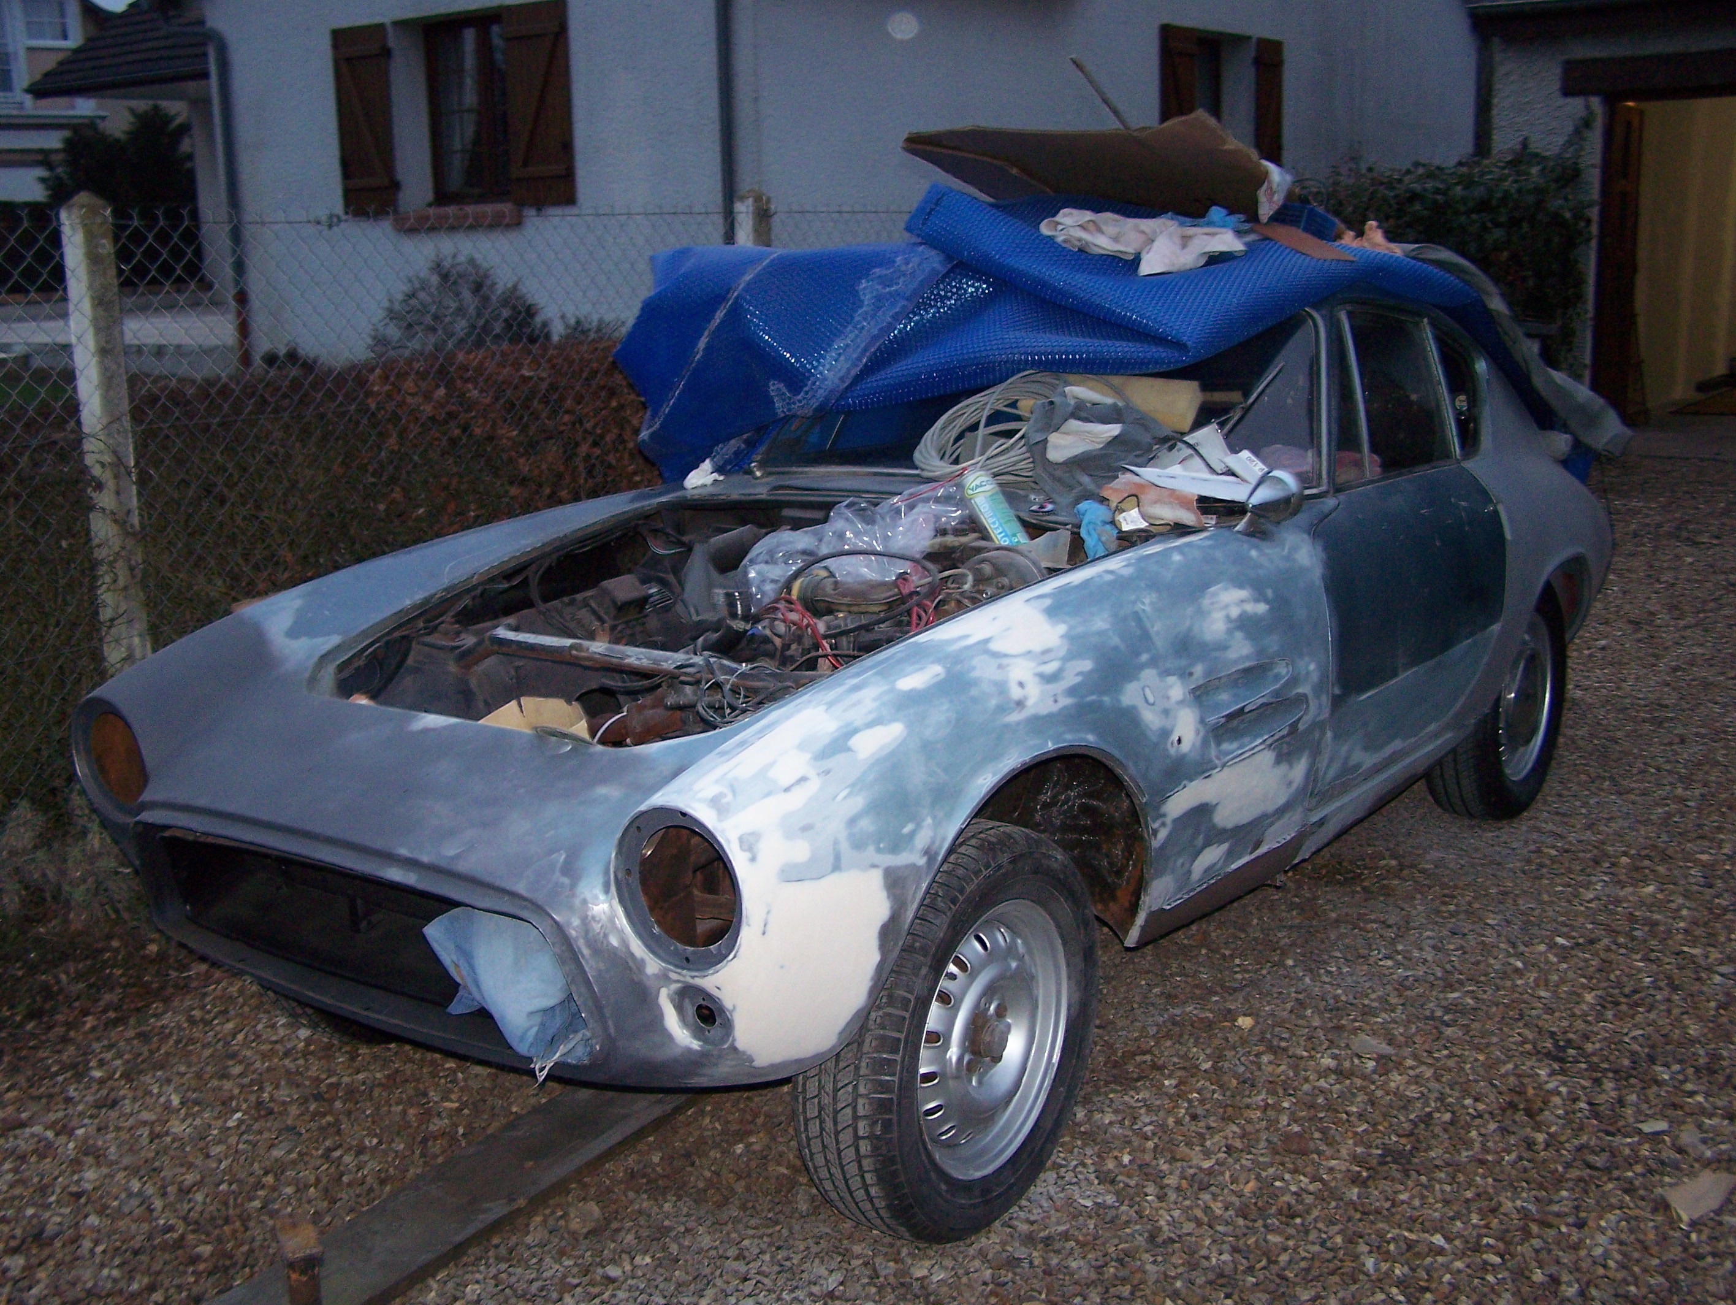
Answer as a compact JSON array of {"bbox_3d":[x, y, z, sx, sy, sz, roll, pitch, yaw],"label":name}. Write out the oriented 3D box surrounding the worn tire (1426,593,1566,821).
[{"bbox_3d":[1.523,0.110,4.624,0.180,0.590,0.590,7,14,35],"label":"worn tire"}]

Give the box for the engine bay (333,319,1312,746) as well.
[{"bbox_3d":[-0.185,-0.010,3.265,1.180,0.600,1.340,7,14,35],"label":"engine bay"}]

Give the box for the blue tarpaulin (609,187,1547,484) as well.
[{"bbox_3d":[0.605,-0.738,4.492,1.580,0.620,1.800,7,14,35],"label":"blue tarpaulin"}]

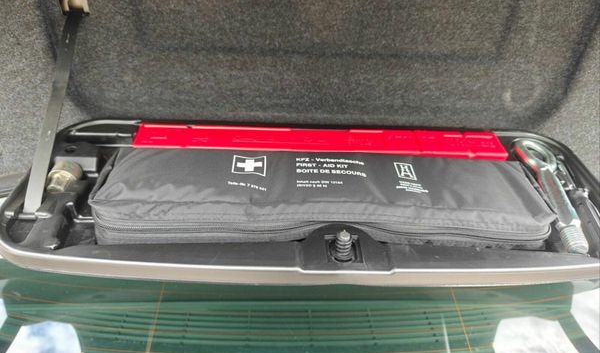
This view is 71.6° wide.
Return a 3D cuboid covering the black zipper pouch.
[{"bbox_3d":[0.029,0.024,0.452,0.450,0.058,0.100,2,37,-3],"label":"black zipper pouch"}]

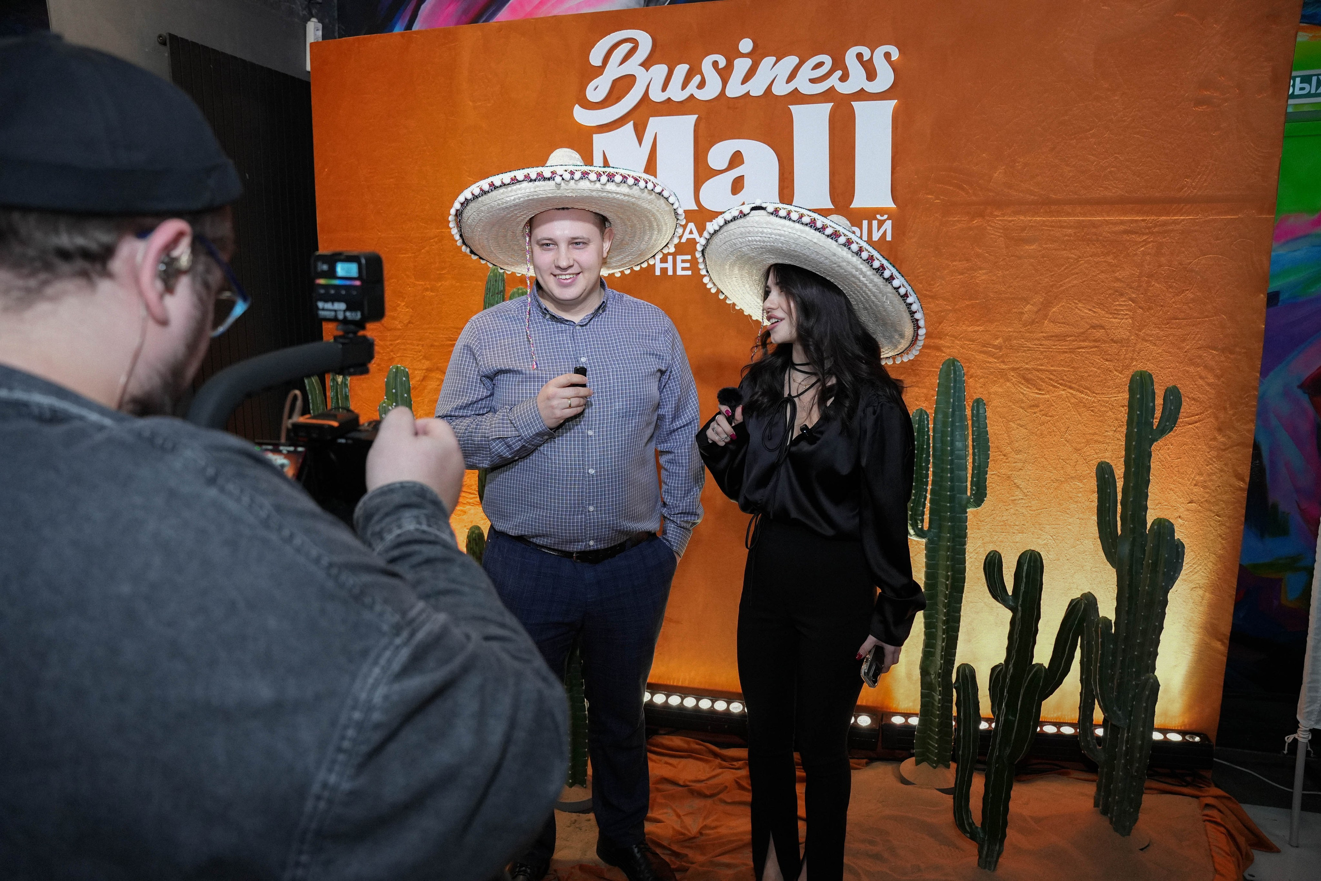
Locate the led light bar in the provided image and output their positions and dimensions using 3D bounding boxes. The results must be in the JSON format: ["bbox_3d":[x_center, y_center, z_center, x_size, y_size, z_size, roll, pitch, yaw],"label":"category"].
[{"bbox_3d":[0.234,0.962,3.036,1.010,0.100,0.075,2,9,15],"label":"led light bar"}]

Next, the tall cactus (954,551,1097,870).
[{"bbox_3d":[0.911,0.691,2.233,0.325,0.849,0.244,1,8,10],"label":"tall cactus"}]

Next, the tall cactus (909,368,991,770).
[{"bbox_3d":[0.876,0.390,2.696,0.239,1.284,0.143,1,8,9],"label":"tall cactus"}]

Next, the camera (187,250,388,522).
[{"bbox_3d":[-0.346,-0.042,0.860,0.190,0.280,0.270,2,9,17],"label":"camera"}]

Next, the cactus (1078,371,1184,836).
[{"bbox_3d":[1.260,0.452,2.377,0.259,1.278,0.220,2,8,14],"label":"cactus"}]

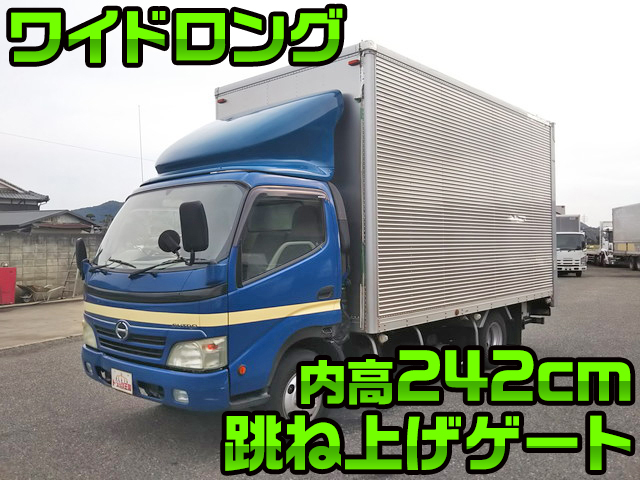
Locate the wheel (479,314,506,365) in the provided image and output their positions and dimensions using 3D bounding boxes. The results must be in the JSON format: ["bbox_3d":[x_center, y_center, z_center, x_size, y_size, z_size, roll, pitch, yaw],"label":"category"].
[{"bbox_3d":[2.143,1.275,7.140,0.220,0.730,0.730,-1,-1,43],"label":"wheel"}]

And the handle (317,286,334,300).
[{"bbox_3d":[0.041,0.439,4.571,0.050,0.105,0.205,-1,-1,42],"label":"handle"}]

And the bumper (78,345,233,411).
[{"bbox_3d":[-1.441,1.049,4.398,1.990,0.305,0.300,-1,-1,42],"label":"bumper"}]

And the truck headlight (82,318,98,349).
[{"bbox_3d":[-1.994,0.802,4.915,0.457,0.250,0.220,-1,-1,42],"label":"truck headlight"}]

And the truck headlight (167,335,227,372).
[{"bbox_3d":[-0.875,0.791,3.899,0.457,0.250,0.220,-1,-1,42],"label":"truck headlight"}]

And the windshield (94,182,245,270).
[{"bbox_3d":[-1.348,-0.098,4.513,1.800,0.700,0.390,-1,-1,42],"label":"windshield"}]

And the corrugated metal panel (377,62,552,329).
[{"bbox_3d":[1.931,-0.458,6.528,0.060,2.400,4.300,-1,-1,42],"label":"corrugated metal panel"}]

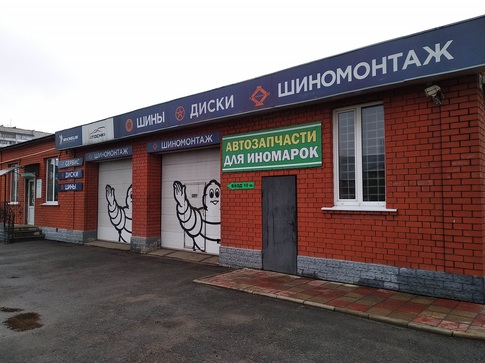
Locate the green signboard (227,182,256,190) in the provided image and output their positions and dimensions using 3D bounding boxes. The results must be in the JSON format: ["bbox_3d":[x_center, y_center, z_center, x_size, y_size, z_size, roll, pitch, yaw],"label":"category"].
[{"bbox_3d":[-0.058,0.119,8.607,0.845,0.179,0.025,-2,-3,40],"label":"green signboard"}]

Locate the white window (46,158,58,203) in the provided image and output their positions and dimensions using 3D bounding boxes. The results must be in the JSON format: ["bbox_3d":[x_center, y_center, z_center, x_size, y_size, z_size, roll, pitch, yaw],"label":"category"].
[{"bbox_3d":[-8.004,-0.044,15.447,1.430,1.925,0.110,-2,-3,40],"label":"white window"}]

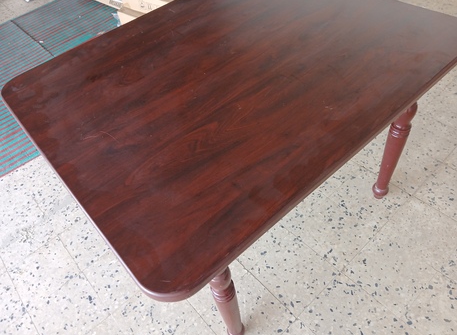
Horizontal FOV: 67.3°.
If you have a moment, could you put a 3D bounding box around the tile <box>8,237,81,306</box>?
[{"bbox_3d":[-0.795,0.457,1.492,0.250,0.020,0.250,-37,54,-22],"label":"tile"}]

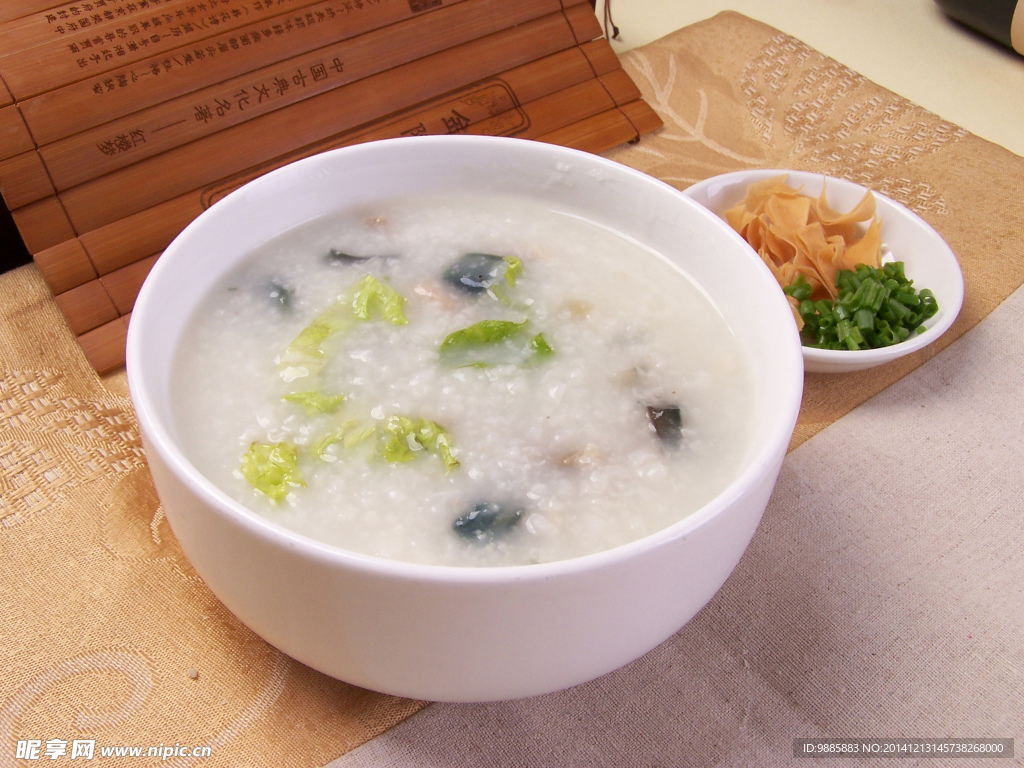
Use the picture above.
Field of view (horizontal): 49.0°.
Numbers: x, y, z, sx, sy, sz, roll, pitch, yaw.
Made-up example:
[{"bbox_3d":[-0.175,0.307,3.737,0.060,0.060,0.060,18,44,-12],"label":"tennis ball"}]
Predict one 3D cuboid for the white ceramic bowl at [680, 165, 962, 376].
[{"bbox_3d":[0.094,-0.032,0.369,0.099,0.024,0.099,4,44,0],"label":"white ceramic bowl"}]

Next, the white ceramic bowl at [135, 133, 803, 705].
[{"bbox_3d":[-0.012,0.007,0.291,0.158,0.066,0.158,2,44,-2],"label":"white ceramic bowl"}]

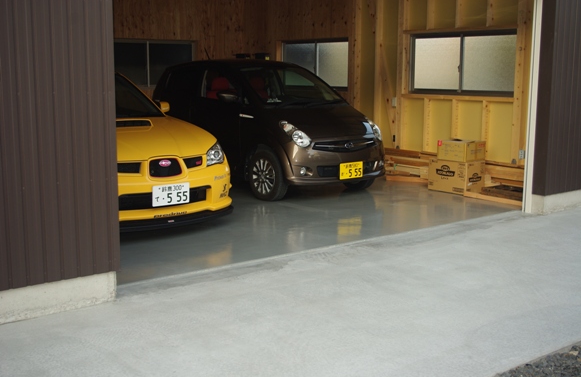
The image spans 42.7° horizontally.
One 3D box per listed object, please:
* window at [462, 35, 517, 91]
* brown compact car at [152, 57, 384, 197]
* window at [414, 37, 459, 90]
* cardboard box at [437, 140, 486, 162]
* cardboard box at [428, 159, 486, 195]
[{"bbox_3d":[2.342,-1.469,8.752,0.040,0.650,0.770,-7,12,-37],"label":"window"},{"bbox_3d":[-0.382,-0.813,9.158,1.475,1.520,3.395,-7,12,-37],"label":"brown compact car"},{"bbox_3d":[1.841,-1.569,9.356,0.040,0.650,0.760,-7,12,-37],"label":"window"},{"bbox_3d":[1.993,-0.442,8.643,0.360,0.221,0.410,-7,12,-39],"label":"cardboard box"},{"bbox_3d":[1.945,-0.149,8.703,0.345,0.376,0.540,-7,12,-38],"label":"cardboard box"}]

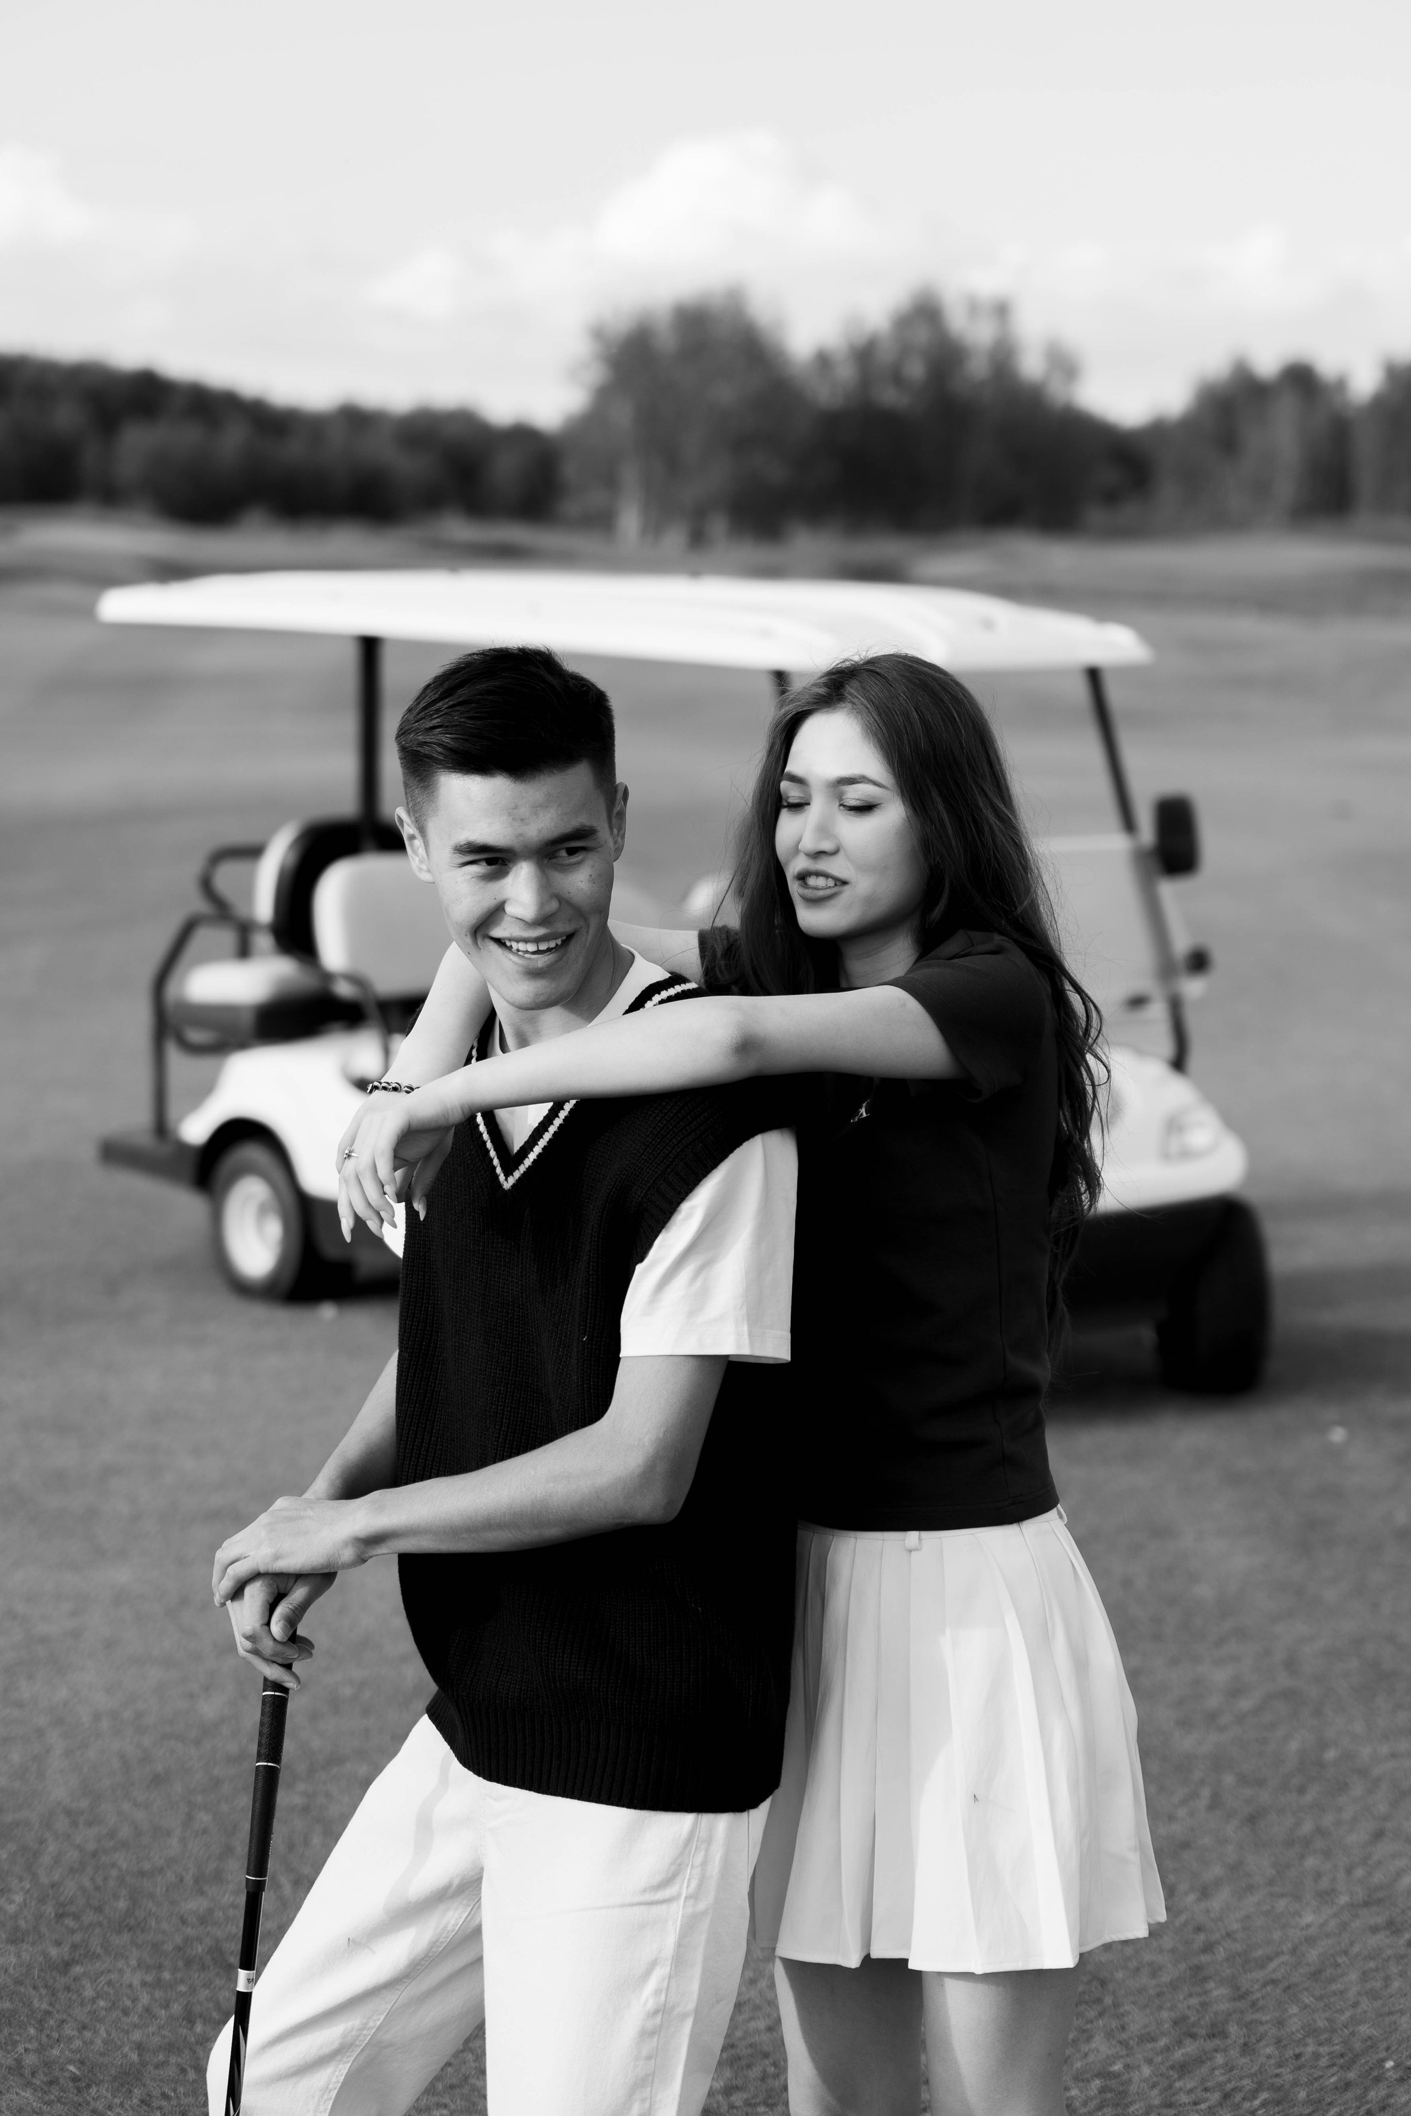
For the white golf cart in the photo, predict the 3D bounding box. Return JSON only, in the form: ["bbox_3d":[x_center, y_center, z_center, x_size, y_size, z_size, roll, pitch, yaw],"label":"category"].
[{"bbox_3d":[-0.125,-0.249,10.617,1.220,1.940,3.620,-7,10,-42],"label":"white golf cart"}]

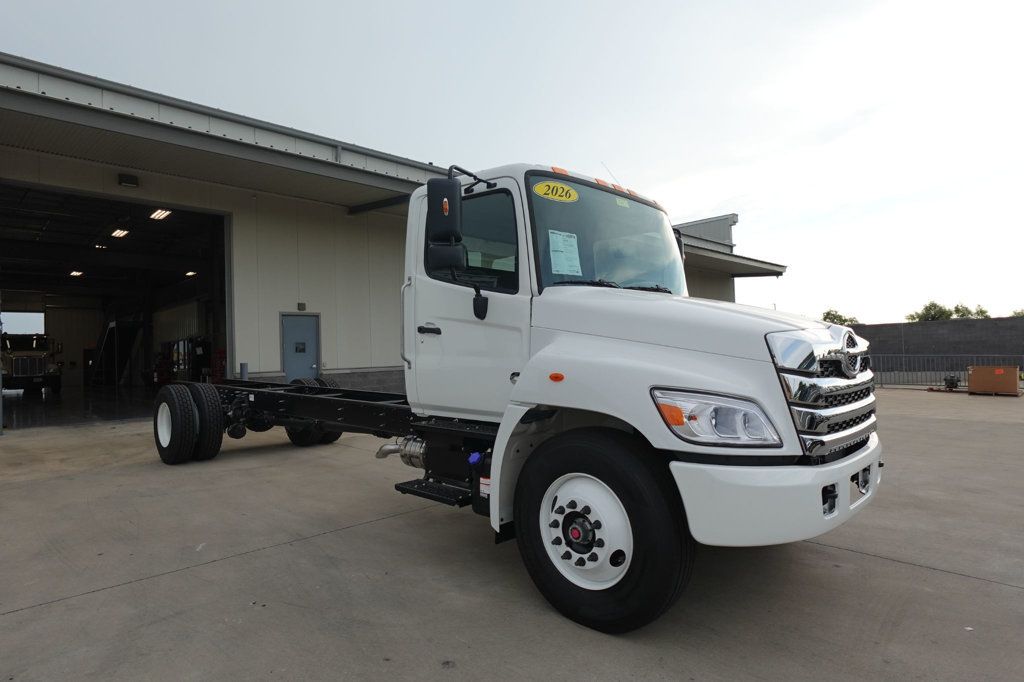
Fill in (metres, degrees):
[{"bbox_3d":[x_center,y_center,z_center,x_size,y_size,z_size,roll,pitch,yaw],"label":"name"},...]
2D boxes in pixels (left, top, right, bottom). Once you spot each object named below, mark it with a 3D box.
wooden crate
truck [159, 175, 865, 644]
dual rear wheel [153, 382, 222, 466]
[{"bbox_3d":[13.734,1.135,16.215,1.080,0.830,0.650,-3,-2,44],"label":"wooden crate"},{"bbox_3d":[-1.871,0.233,6.713,10.500,2.750,2.800,-2,-2,43],"label":"truck"},{"bbox_3d":[-4.480,1.131,7.867,1.020,1.020,0.600,-2,-2,43],"label":"dual rear wheel"}]

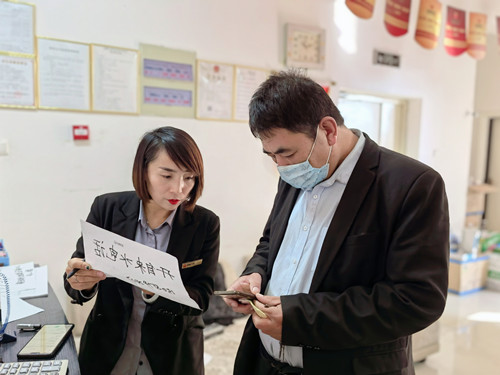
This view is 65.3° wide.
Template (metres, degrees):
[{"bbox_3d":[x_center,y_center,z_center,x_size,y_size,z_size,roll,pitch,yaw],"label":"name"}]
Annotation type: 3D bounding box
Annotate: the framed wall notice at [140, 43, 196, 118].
[{"bbox_3d":[-0.578,-0.744,2.774,0.396,0.485,0.020,-1,5,-25],"label":"framed wall notice"}]

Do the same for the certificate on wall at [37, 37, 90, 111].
[{"bbox_3d":[-1.181,-0.709,2.490,0.309,0.444,0.020,-1,5,-25],"label":"certificate on wall"}]

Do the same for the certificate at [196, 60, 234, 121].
[{"bbox_3d":[-0.258,-0.720,2.928,0.310,0.435,0.020,-1,5,-25],"label":"certificate"}]

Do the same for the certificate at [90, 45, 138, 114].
[{"bbox_3d":[-0.900,-0.714,2.623,0.313,0.443,0.020,-1,5,-25],"label":"certificate"}]

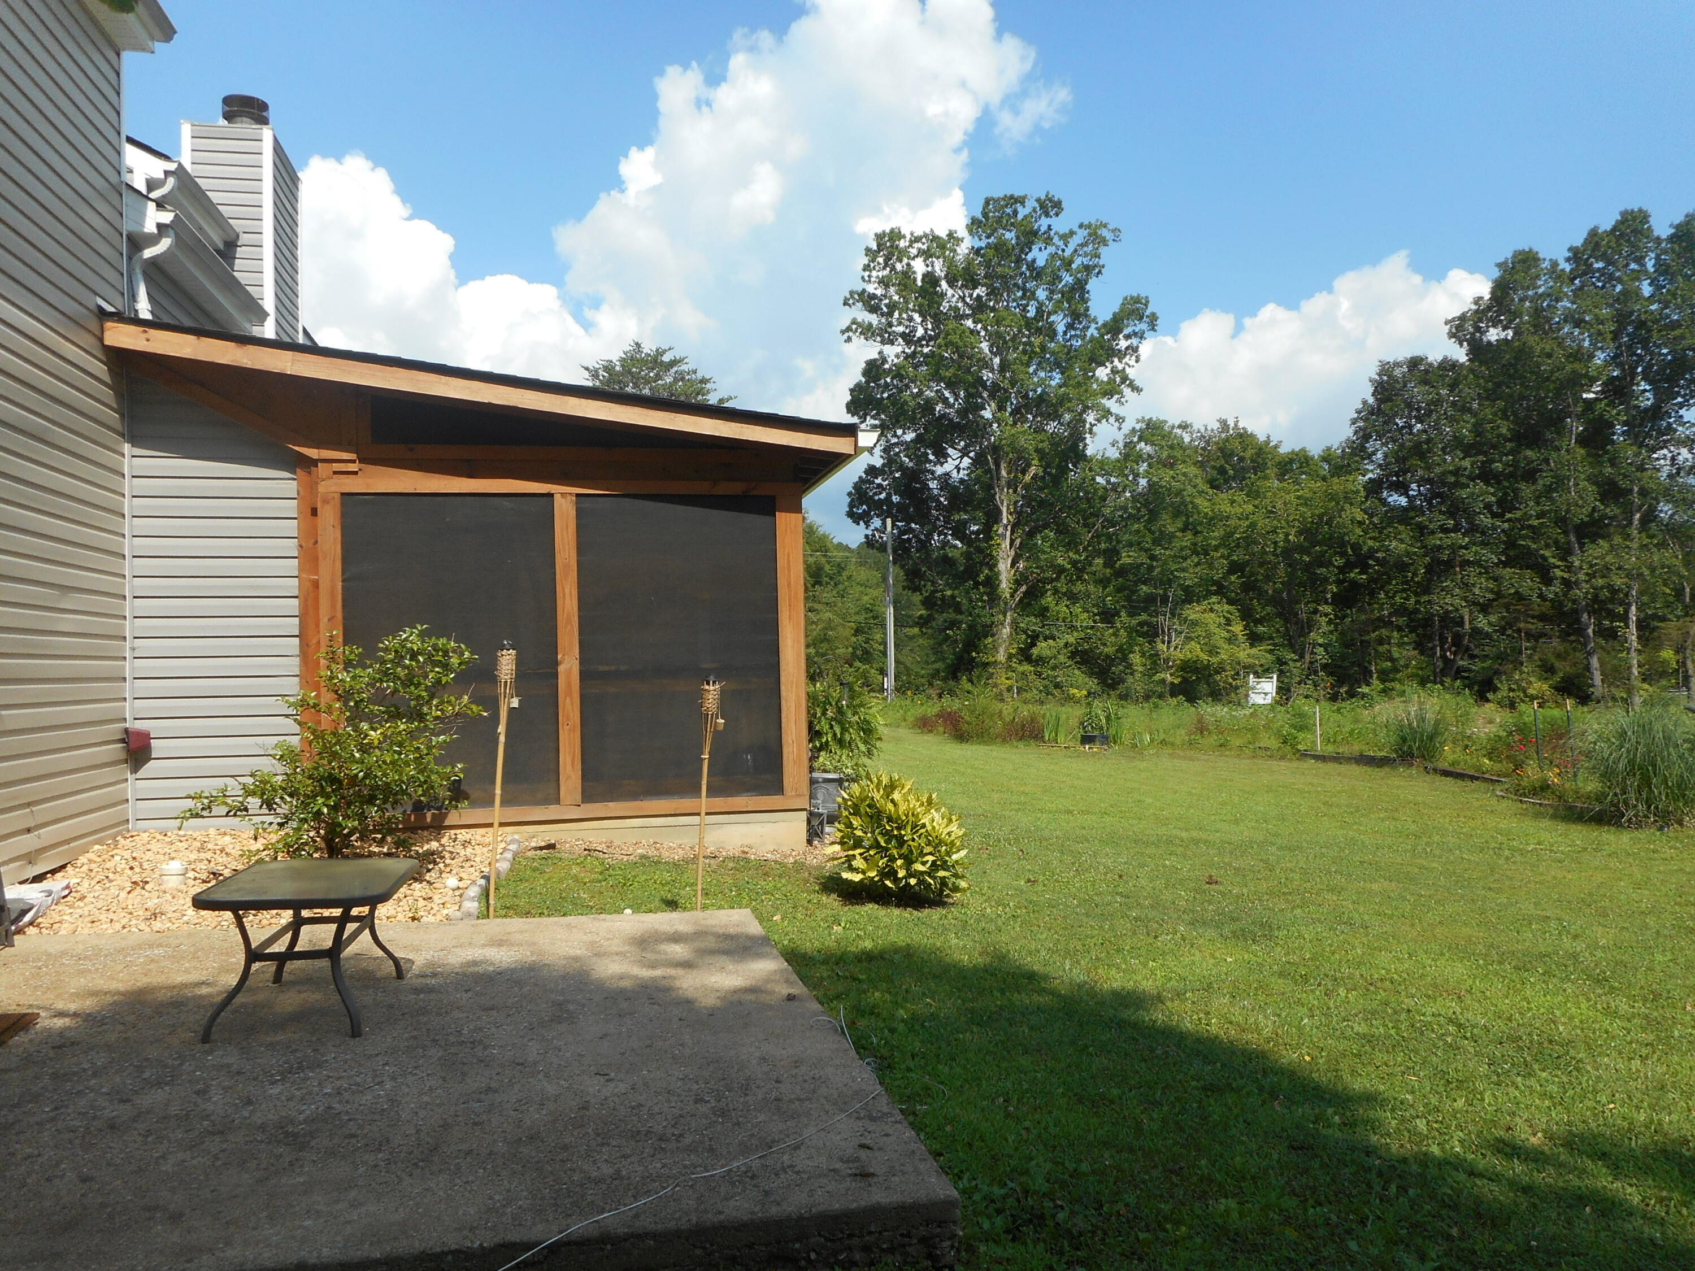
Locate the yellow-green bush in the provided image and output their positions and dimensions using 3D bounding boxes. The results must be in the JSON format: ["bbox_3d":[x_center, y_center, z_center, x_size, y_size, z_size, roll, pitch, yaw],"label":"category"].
[{"bbox_3d":[0.302,1.176,7.250,0.830,0.750,0.830,-1,-1,0],"label":"yellow-green bush"}]

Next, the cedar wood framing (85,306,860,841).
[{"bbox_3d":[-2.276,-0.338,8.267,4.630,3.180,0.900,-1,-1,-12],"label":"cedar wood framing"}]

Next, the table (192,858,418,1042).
[{"bbox_3d":[-1.930,1.113,4.436,0.640,0.465,0.870,1,-2,-10],"label":"table"}]

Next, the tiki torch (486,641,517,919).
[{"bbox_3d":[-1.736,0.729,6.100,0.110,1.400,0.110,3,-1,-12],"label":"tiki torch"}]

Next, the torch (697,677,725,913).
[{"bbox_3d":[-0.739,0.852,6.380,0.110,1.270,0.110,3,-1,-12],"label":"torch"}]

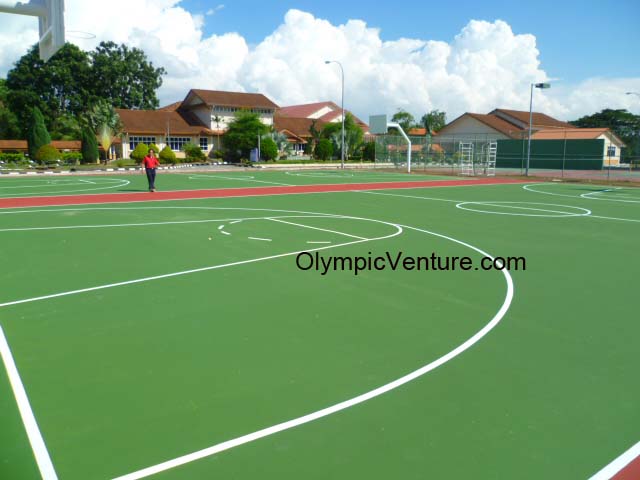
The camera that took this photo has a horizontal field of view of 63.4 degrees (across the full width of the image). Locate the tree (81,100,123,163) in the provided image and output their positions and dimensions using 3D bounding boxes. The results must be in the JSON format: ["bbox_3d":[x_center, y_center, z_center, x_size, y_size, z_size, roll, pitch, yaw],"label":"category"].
[{"bbox_3d":[-19.363,-9.564,46.088,3.560,5.540,3.200,-3,10,-22],"label":"tree"}]

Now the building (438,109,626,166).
[{"bbox_3d":[31.983,-15.370,75.937,17.000,8.400,22.000,-6,12,-36],"label":"building"}]

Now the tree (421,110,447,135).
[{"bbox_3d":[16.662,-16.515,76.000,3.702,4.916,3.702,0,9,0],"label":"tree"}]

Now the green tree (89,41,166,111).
[{"bbox_3d":[-28.005,-20.328,75.728,11.410,16.330,11.410,1,10,0],"label":"green tree"}]

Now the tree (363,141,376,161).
[{"bbox_3d":[5.370,-9.679,56.162,1.520,2.190,1.520,2,10,5],"label":"tree"}]

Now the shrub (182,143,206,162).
[{"bbox_3d":[-13.575,-9.438,56.000,2.518,2.184,2.518,0,9,0],"label":"shrub"}]

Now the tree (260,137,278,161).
[{"bbox_3d":[-5.189,-9.346,53.197,1.850,2.530,1.850,0,10,-6],"label":"tree"}]

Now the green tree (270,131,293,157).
[{"bbox_3d":[-4.685,-11.561,63.000,2.597,3.356,2.597,0,9,0],"label":"green tree"}]

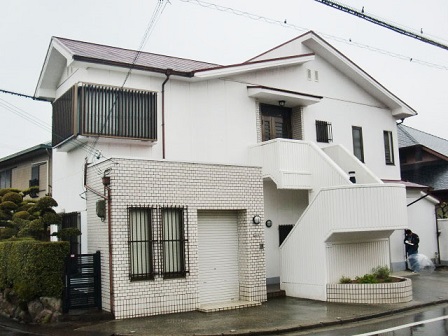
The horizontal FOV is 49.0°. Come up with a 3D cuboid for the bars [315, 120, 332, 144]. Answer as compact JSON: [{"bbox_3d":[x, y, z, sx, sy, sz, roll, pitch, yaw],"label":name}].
[{"bbox_3d":[3.319,-1.191,16.272,0.703,0.683,0.168,3,-8,-32],"label":"bars"}]

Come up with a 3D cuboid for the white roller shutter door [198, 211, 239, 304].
[{"bbox_3d":[-0.184,2.187,12.270,1.346,2.277,0.099,3,-8,-32],"label":"white roller shutter door"}]

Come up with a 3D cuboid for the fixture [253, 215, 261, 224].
[{"bbox_3d":[0.824,1.313,12.444,0.218,0.223,0.139,3,-8,-32],"label":"fixture"}]

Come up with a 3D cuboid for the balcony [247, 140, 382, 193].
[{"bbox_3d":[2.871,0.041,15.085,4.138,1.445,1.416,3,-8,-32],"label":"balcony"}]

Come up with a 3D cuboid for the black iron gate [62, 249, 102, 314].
[{"bbox_3d":[-3.121,2.516,10.896,0.861,1.287,0.119,3,-8,-32],"label":"black iron gate"}]

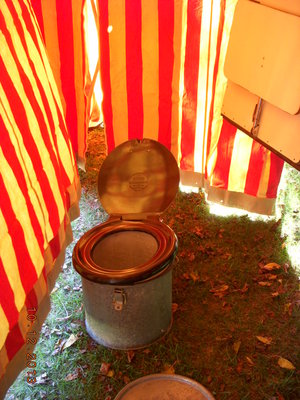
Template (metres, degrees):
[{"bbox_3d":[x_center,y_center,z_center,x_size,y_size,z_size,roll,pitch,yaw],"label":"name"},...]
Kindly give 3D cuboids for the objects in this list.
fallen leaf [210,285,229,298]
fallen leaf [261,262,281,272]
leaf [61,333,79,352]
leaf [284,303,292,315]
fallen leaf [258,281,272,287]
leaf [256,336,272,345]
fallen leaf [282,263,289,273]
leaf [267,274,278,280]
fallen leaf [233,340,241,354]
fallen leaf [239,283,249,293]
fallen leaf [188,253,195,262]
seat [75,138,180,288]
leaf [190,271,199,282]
[{"bbox_3d":[0.280,0.366,2.188,0.077,0.013,0.071,-6,31,-9],"label":"fallen leaf"},{"bbox_3d":[0.571,0.319,2.560,0.093,0.025,0.047,-4,26,-7],"label":"fallen leaf"},{"bbox_3d":[-0.309,0.552,2.102,0.042,0.020,0.098,12,29,23],"label":"leaf"},{"bbox_3d":[0.584,0.458,2.289,0.026,0.015,0.078,11,28,22],"label":"leaf"},{"bbox_3d":[0.473,0.343,2.224,0.054,0.013,0.029,6,32,10],"label":"fallen leaf"},{"bbox_3d":[0.412,0.505,1.955,0.057,0.013,0.026,20,37,30],"label":"leaf"},{"bbox_3d":[0.648,0.321,2.567,0.023,0.015,0.080,7,27,15],"label":"fallen leaf"},{"bbox_3d":[0.563,0.357,2.495,0.056,0.015,0.045,-2,26,-3],"label":"leaf"},{"bbox_3d":[0.310,0.523,1.926,0.023,0.013,0.060,9,32,15],"label":"fallen leaf"},{"bbox_3d":[0.380,0.356,2.204,0.025,0.013,0.055,23,38,33],"label":"fallen leaf"},{"bbox_3d":[0.182,0.252,2.380,0.031,0.013,0.057,-9,32,-14],"label":"fallen leaf"},{"bbox_3d":[-0.078,0.023,1.946,0.374,0.286,0.541,1,31,2],"label":"seat"},{"bbox_3d":[0.184,0.321,2.265,0.024,0.013,0.055,-10,32,-15],"label":"leaf"}]

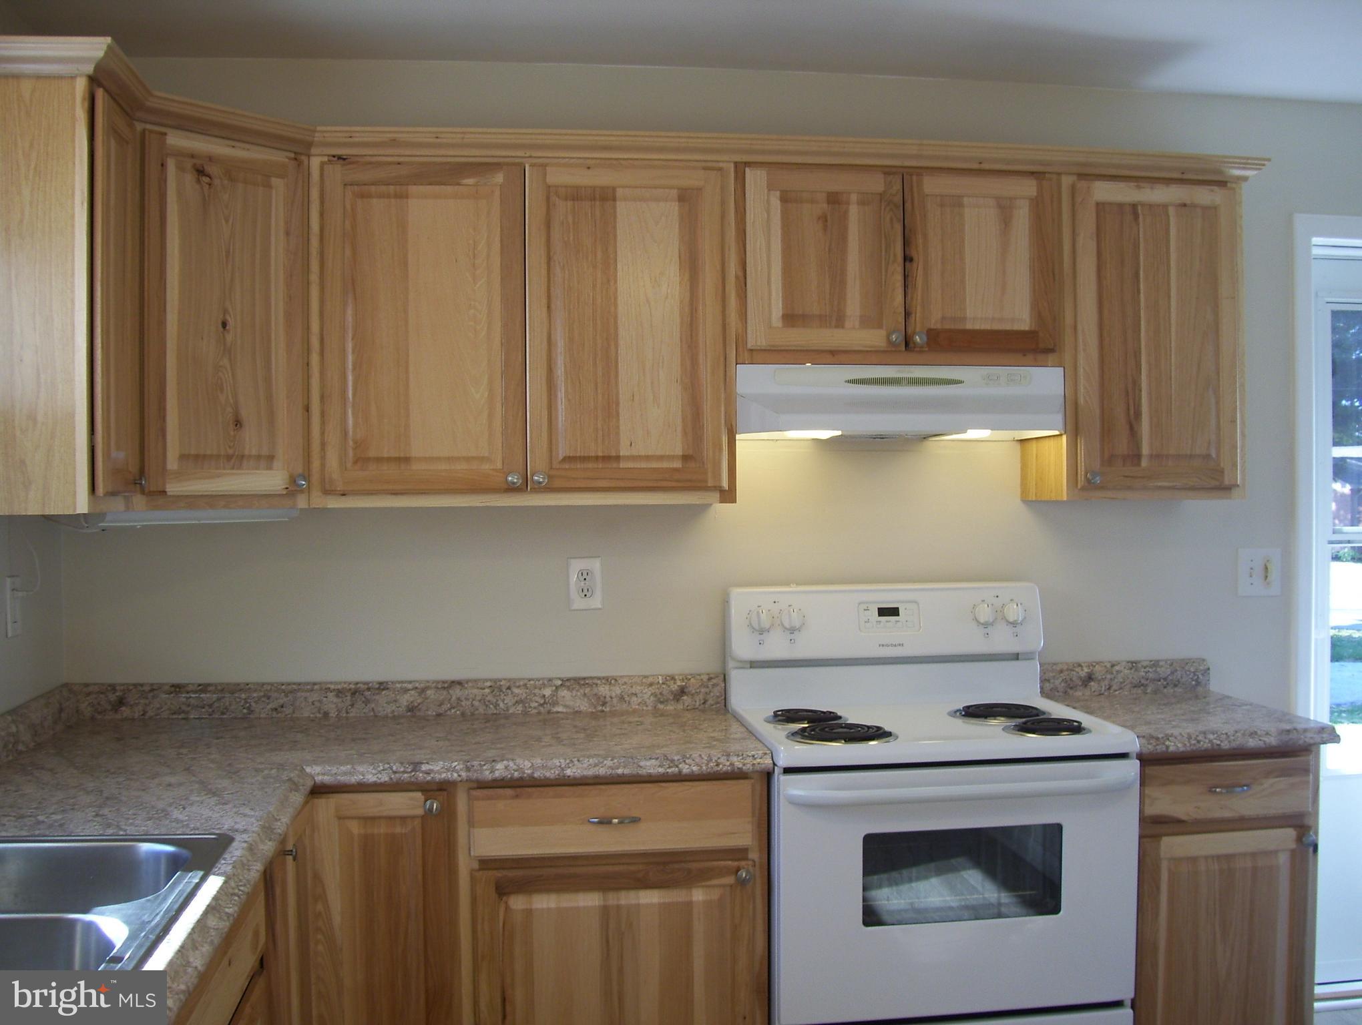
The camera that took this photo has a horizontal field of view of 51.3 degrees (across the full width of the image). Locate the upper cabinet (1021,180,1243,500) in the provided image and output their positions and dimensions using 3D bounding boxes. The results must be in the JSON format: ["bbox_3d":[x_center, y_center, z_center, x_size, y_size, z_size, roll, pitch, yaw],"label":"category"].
[{"bbox_3d":[1.062,-0.400,3.365,0.445,0.745,0.318,-1,0,-8],"label":"upper cabinet"}]

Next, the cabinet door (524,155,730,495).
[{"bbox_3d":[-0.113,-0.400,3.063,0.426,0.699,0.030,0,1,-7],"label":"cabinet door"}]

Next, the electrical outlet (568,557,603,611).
[{"bbox_3d":[-0.226,0.170,3.362,0.078,0.124,0.009,-1,0,-8],"label":"electrical outlet"}]

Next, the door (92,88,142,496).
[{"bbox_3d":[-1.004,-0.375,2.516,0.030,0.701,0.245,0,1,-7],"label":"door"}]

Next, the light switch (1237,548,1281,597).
[{"bbox_3d":[1.462,0.152,3.576,0.123,0.122,0.013,-1,0,-8],"label":"light switch"}]

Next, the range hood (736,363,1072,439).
[{"bbox_3d":[0.489,-0.250,3.230,0.760,0.153,0.445,-1,0,-8],"label":"range hood"}]

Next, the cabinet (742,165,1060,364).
[{"bbox_3d":[0.478,-0.550,3.288,0.752,0.447,0.318,-1,0,-8],"label":"cabinet"}]

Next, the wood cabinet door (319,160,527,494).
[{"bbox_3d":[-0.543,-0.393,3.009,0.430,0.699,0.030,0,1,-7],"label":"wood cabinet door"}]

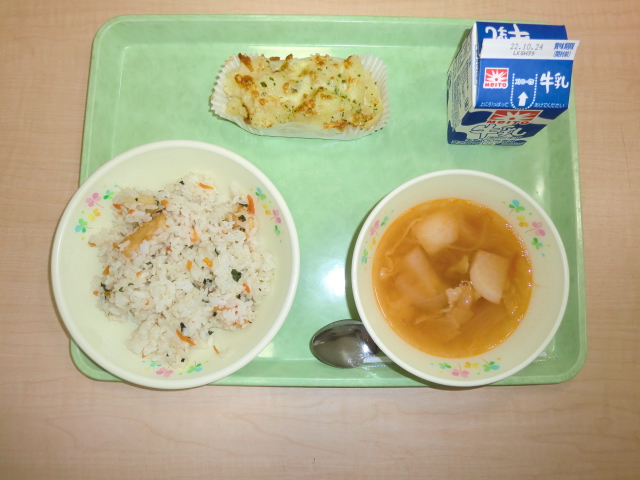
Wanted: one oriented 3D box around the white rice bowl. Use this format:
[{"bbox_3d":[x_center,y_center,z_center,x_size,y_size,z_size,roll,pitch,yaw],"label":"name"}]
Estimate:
[{"bbox_3d":[-0.092,0.016,0.333,0.158,0.053,0.158,0,83,1],"label":"white rice bowl"}]

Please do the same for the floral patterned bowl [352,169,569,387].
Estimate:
[{"bbox_3d":[0.087,0.025,0.326,0.134,0.057,0.134,0,83,1],"label":"floral patterned bowl"}]

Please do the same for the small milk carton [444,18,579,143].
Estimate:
[{"bbox_3d":[0.126,-0.107,0.325,0.058,0.091,0.058,1,83,1],"label":"small milk carton"}]

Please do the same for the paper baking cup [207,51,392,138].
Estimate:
[{"bbox_3d":[-0.013,-0.105,0.355,0.129,0.035,0.060,2,83,1],"label":"paper baking cup"}]

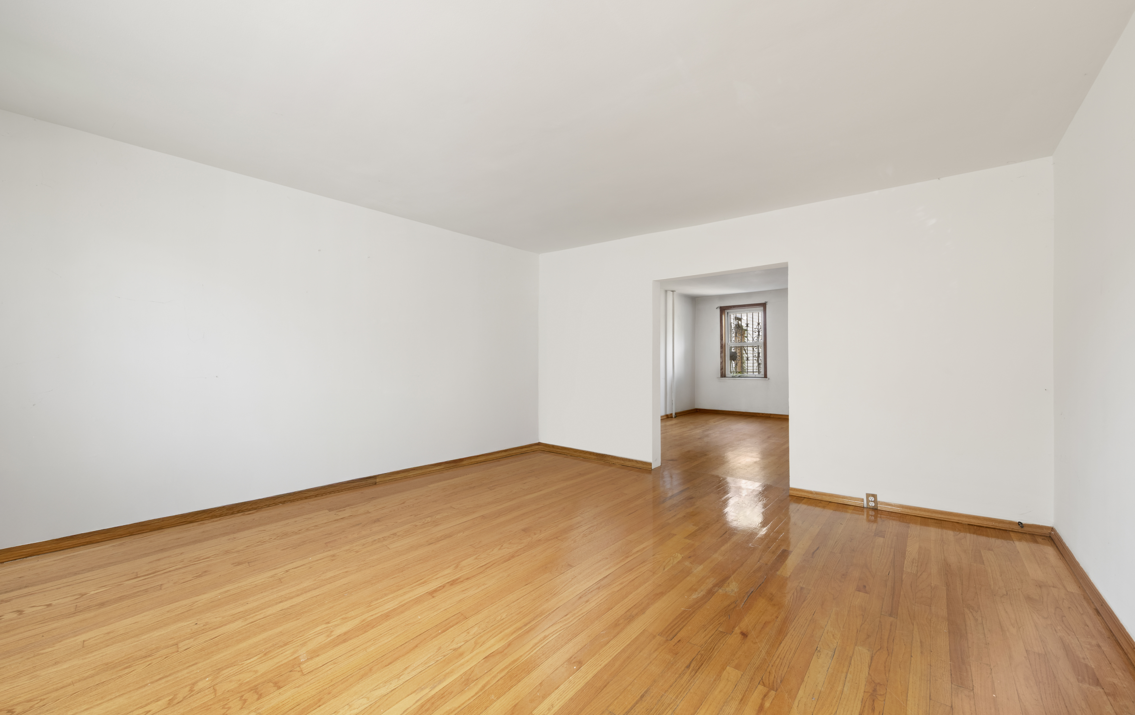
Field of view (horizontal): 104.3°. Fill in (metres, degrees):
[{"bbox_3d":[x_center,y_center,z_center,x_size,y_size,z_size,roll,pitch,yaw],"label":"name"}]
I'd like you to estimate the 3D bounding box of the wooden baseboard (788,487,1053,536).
[{"bbox_3d":[2.509,1.135,3.303,1.543,0.064,0.018,-1,-1,38],"label":"wooden baseboard"}]

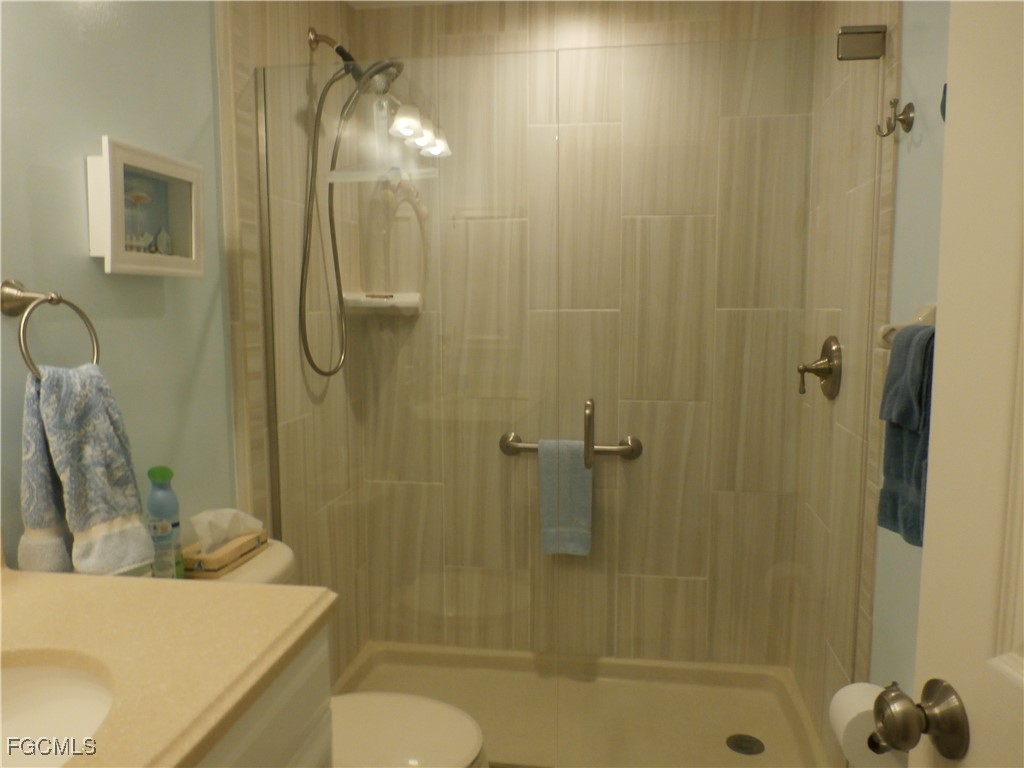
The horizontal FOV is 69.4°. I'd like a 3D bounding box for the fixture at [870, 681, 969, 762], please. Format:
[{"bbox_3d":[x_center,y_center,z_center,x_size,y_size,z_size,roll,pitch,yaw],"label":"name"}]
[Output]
[{"bbox_3d":[0.367,0.308,0.678,0.066,0.067,0.067,-1,6,-4],"label":"fixture"}]

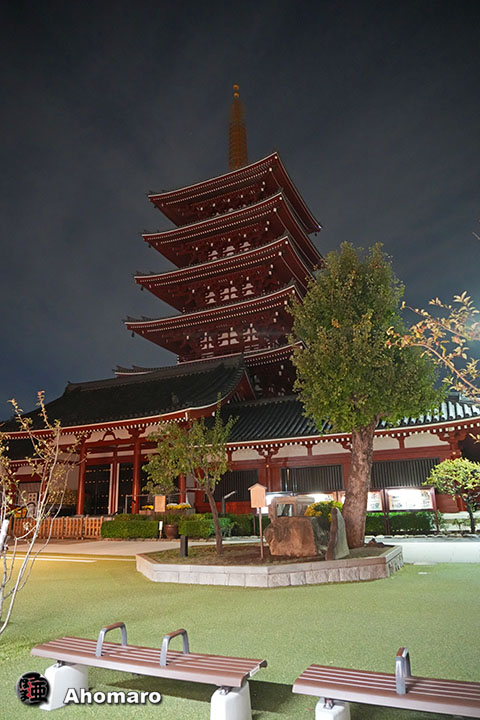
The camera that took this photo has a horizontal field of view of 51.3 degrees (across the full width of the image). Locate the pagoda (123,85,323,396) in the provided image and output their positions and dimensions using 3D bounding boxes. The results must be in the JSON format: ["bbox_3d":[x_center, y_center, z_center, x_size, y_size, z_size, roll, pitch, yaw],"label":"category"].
[{"bbox_3d":[0.177,-12.055,57.157,19.000,48.300,19.000,-9,-18,24],"label":"pagoda"}]

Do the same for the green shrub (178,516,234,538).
[{"bbox_3d":[-1.649,8.082,24.111,2.564,0.852,0.800,-4,-17,8],"label":"green shrub"}]

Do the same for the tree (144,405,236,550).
[{"bbox_3d":[-1.288,2.897,12.501,2.295,3.716,2.100,-1,-16,0],"label":"tree"}]

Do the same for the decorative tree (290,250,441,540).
[{"bbox_3d":[3.549,0.685,13.952,4.046,8.537,4.000,-1,-16,0],"label":"decorative tree"}]

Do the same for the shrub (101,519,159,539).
[{"bbox_3d":[-5.331,8.237,24.302,2.781,0.847,0.800,-4,-17,8],"label":"shrub"}]

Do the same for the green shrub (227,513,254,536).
[{"bbox_3d":[0.022,8.064,24.521,1.347,1.035,0.900,-4,-17,8],"label":"green shrub"}]

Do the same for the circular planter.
[{"bbox_3d":[-3.311,8.302,24.163,0.658,0.623,0.658,-1,-16,0],"label":"circular planter"}]

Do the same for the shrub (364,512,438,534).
[{"bbox_3d":[7.071,7.319,22.497,3.301,0.966,0.800,-4,-17,8],"label":"shrub"}]

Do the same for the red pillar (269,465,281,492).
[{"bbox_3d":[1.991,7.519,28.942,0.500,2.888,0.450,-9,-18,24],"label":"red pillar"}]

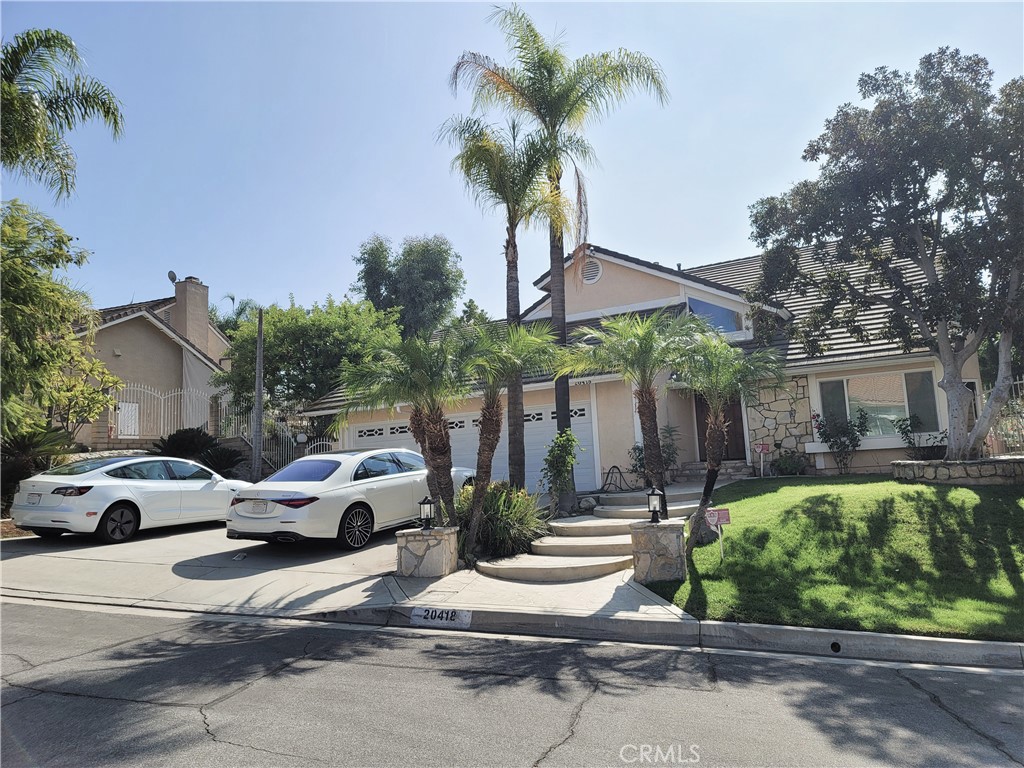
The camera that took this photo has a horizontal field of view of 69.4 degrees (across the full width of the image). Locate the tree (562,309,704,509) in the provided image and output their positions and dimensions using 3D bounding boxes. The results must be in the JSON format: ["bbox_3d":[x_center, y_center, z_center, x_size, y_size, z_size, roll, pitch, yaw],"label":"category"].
[{"bbox_3d":[1.527,0.542,9.000,1.850,2.900,1.850,-7,-7,30],"label":"tree"}]

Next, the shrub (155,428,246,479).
[{"bbox_3d":[-7.268,1.663,17.200,2.000,1.400,1.800,-7,-7,30],"label":"shrub"}]

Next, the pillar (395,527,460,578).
[{"bbox_3d":[-1.001,2.029,9.031,0.630,0.580,0.520,-5,-7,16],"label":"pillar"}]

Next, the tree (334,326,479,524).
[{"bbox_3d":[-1.373,0.723,10.000,1.950,2.900,1.950,-3,-6,0],"label":"tree"}]

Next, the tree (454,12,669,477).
[{"bbox_3d":[1.035,-2.518,13.782,4.200,9.780,4.200,-4,-7,10],"label":"tree"}]

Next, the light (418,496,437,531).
[{"bbox_3d":[-1.074,1.646,9.400,0.195,0.440,0.195,-4,-7,10],"label":"light"}]

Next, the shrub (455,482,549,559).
[{"bbox_3d":[-0.133,1.761,9.400,1.200,0.920,1.100,-7,-7,30],"label":"shrub"}]

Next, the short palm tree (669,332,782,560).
[{"bbox_3d":[2.817,0.728,9.669,1.500,2.830,1.500,-4,-7,10],"label":"short palm tree"}]

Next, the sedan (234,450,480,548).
[{"bbox_3d":[-2.448,1.914,13.213,1.950,1.500,5.270,-2,-3,31],"label":"sedan"}]

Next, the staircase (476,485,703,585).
[{"bbox_3d":[1.501,2.018,10.567,2.550,0.680,5.700,-7,-7,30],"label":"staircase"}]

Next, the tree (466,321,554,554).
[{"bbox_3d":[-0.028,0.684,10.393,1.500,3.250,1.500,-4,-7,10],"label":"tree"}]

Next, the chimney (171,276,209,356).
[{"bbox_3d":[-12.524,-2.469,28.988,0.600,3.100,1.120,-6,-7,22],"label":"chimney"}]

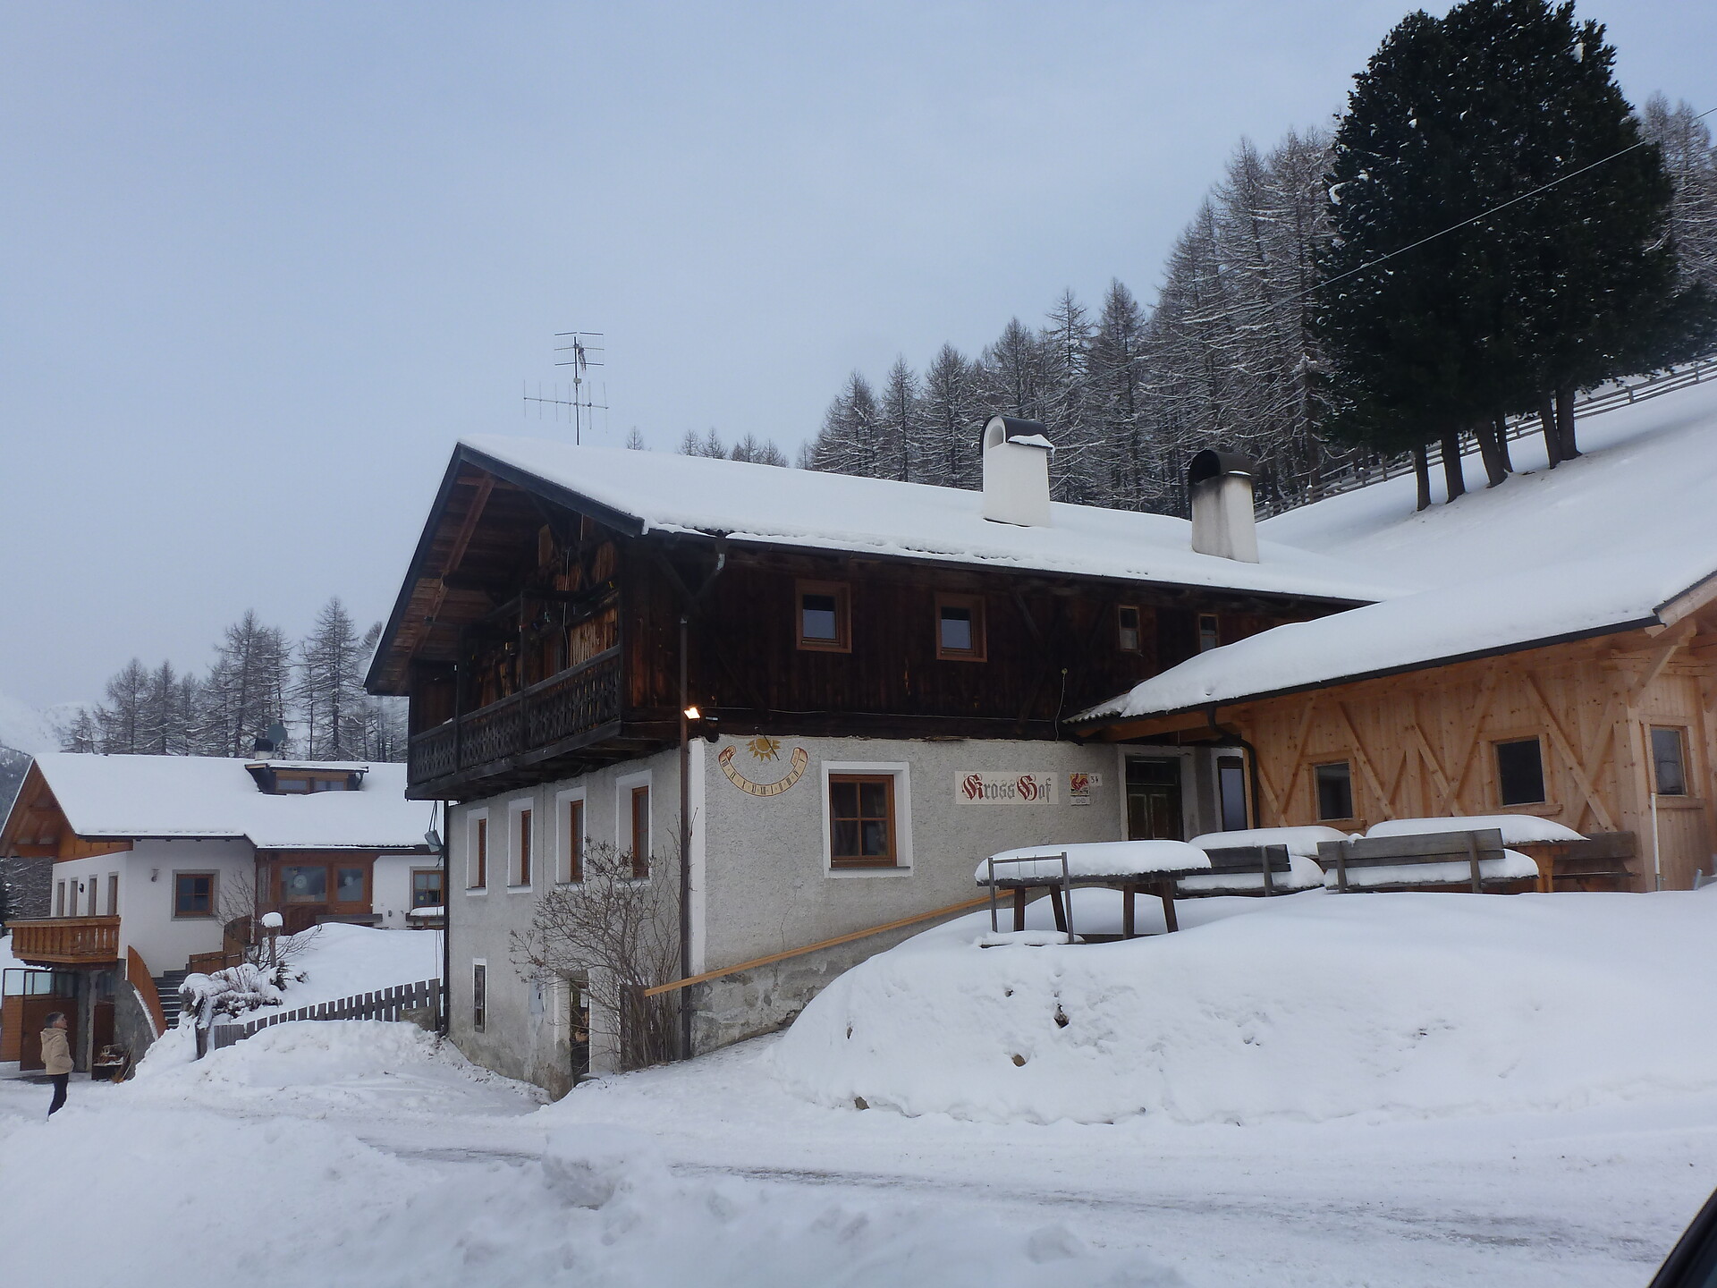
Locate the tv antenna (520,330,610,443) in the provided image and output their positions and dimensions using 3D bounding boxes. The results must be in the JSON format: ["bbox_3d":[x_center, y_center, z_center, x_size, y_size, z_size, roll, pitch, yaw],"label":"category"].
[{"bbox_3d":[-4.489,-3.950,23.000,1.330,1.750,1.000,3,-10,-25],"label":"tv antenna"}]

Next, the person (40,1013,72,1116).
[{"bbox_3d":[-11.742,6.259,21.800,0.470,1.720,0.520,2,-10,-22],"label":"person"}]

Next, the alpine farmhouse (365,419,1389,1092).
[{"bbox_3d":[0.474,1.789,24.477,13.900,9.750,13.900,4,-11,-29],"label":"alpine farmhouse"}]

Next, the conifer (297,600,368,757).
[{"bbox_3d":[-26.537,4.631,75.000,4.200,15.500,4.200,1,-10,-17],"label":"conifer"}]

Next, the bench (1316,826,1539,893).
[{"bbox_3d":[5.360,2.250,14.083,0.580,0.880,2.200,4,-11,-29],"label":"bench"}]

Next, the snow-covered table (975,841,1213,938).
[{"bbox_3d":[2.091,2.250,13.183,0.850,0.960,2.300,4,-11,-29],"label":"snow-covered table"}]

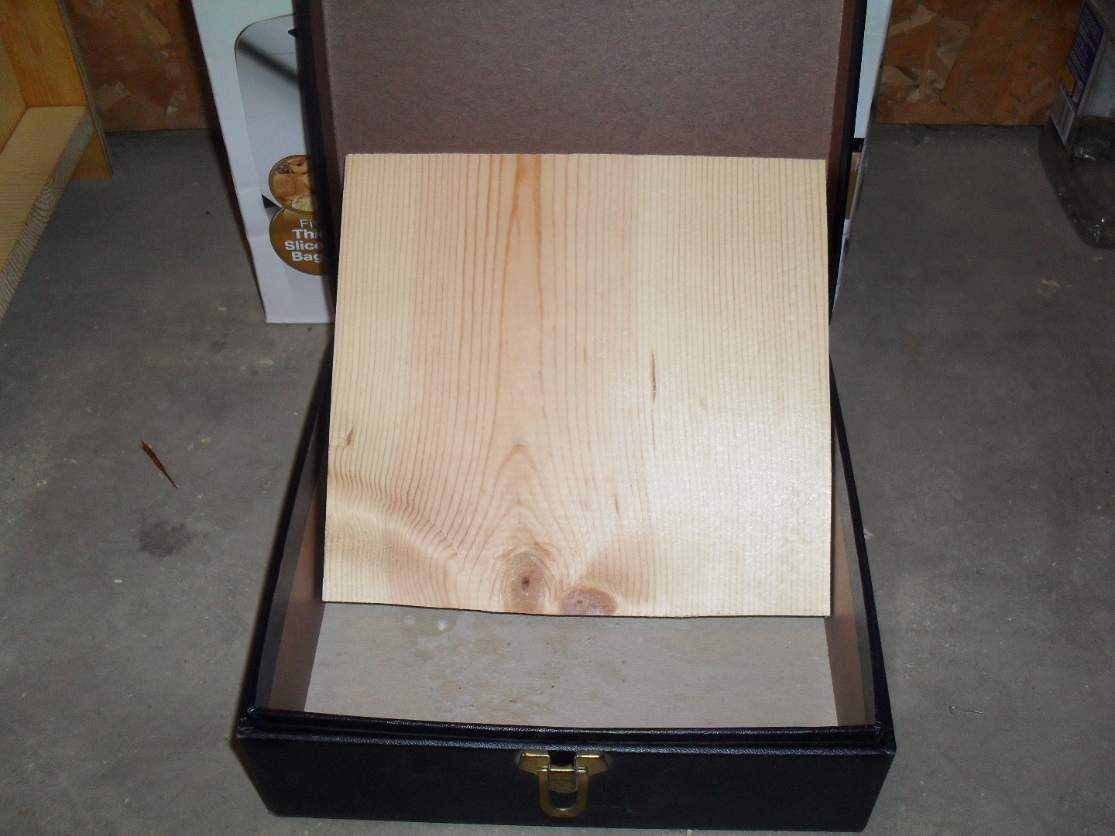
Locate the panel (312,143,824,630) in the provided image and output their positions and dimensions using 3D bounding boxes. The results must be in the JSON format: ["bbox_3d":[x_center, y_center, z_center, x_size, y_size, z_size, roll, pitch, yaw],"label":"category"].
[{"bbox_3d":[0.013,-0.022,0.650,0.281,0.016,0.260,1,83,2],"label":"panel"}]

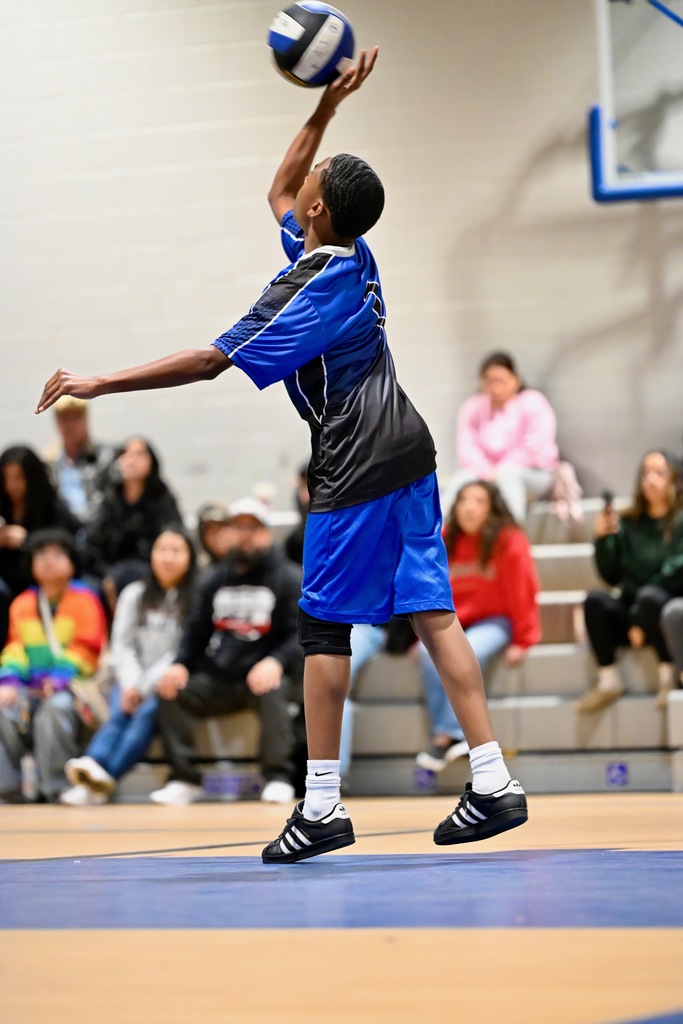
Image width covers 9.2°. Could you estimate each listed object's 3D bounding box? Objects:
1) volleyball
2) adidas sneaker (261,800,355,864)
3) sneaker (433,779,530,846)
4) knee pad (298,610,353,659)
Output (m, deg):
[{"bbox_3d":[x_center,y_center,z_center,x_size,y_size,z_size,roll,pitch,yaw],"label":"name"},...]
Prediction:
[{"bbox_3d":[-0.074,-1.140,10.420,0.210,0.210,0.210,-2,-3,0],"label":"volleyball"},{"bbox_3d":[-0.078,0.775,10.380,0.277,0.122,0.104,-19,-12,32],"label":"adidas sneaker"},{"bbox_3d":[0.343,0.734,10.450,0.277,0.122,0.104,-22,-14,35],"label":"sneaker"},{"bbox_3d":[-0.039,0.274,10.380,0.130,0.160,0.120,-2,-3,0],"label":"knee pad"}]

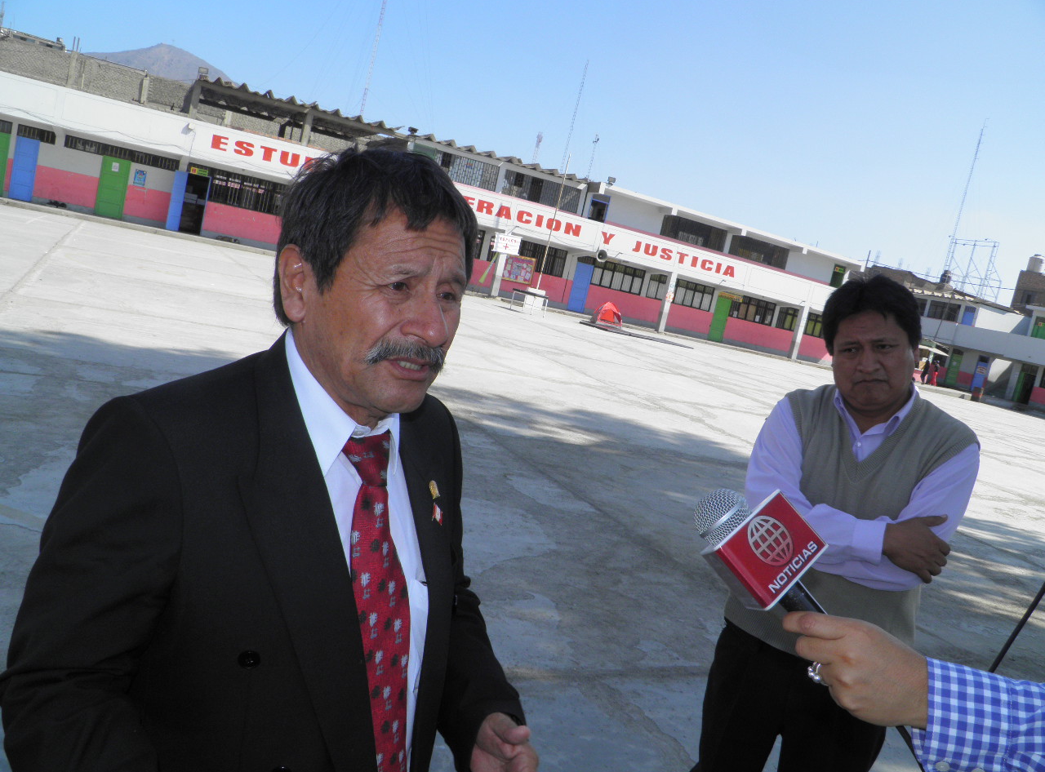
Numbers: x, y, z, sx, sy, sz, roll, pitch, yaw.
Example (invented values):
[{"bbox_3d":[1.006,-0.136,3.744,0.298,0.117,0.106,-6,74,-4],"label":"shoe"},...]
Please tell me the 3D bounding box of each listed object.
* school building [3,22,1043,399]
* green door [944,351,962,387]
[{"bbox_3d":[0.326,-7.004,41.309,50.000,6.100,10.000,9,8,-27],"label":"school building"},{"bbox_3d":[28.743,-1.055,56.300,0.080,2.130,0.900,8,8,-29],"label":"green door"}]

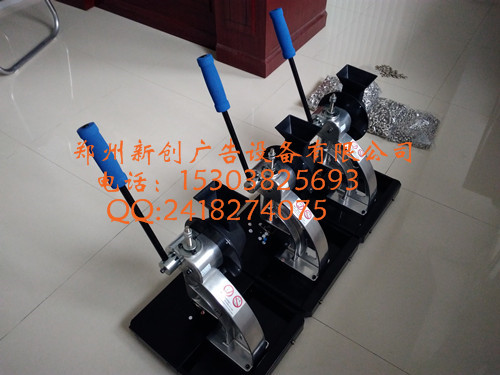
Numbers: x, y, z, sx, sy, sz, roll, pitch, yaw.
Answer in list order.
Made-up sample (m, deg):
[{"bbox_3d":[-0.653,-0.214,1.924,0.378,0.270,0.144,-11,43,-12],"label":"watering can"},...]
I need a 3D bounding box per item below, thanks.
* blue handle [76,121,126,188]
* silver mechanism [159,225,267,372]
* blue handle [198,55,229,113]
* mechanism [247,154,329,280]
[{"bbox_3d":[-0.256,-0.054,0.686,0.032,0.120,0.032,10,43,39],"label":"blue handle"},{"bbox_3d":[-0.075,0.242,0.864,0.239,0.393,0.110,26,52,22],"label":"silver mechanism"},{"bbox_3d":[-0.074,-0.218,0.829,0.033,0.123,0.033,11,45,37],"label":"blue handle"},{"bbox_3d":[0.109,0.063,1.029,0.261,0.333,0.111,27,52,22],"label":"mechanism"}]

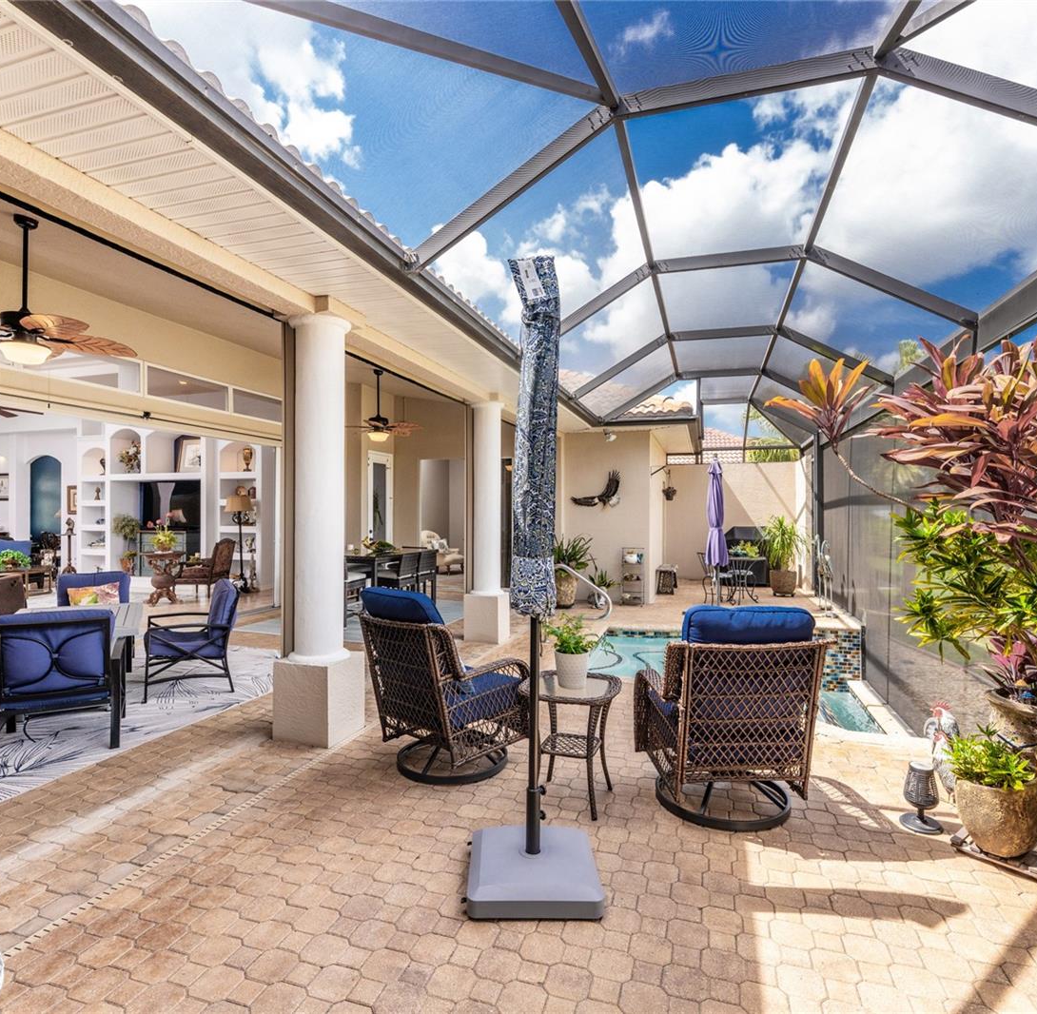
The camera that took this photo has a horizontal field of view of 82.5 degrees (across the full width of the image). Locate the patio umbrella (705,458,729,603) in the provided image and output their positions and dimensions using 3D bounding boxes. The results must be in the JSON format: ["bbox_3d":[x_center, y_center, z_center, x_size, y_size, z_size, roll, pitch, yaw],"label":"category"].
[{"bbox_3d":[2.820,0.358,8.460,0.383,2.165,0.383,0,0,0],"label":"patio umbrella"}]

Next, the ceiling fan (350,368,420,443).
[{"bbox_3d":[-1.962,-1.420,8.329,1.300,1.000,1.300,0,-1,18],"label":"ceiling fan"}]

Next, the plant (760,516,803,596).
[{"bbox_3d":[4.633,0.826,10.404,0.750,1.420,0.750,0,0,18],"label":"plant"}]

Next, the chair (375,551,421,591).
[{"bbox_3d":[-1.688,1.052,7.986,0.550,0.900,0.500,0,-1,18],"label":"chair"}]

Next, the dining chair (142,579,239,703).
[{"bbox_3d":[-2.619,1.040,4.841,0.723,0.851,0.673,0,0,-26],"label":"dining chair"}]

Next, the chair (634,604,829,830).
[{"bbox_3d":[0.982,0.924,2.881,0.735,0.977,0.806,0,0,-4],"label":"chair"}]

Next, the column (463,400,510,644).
[{"bbox_3d":[-0.345,0.150,6.684,0.405,2.680,0.405,0,-1,18],"label":"column"}]

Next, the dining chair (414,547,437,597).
[{"bbox_3d":[-1.528,1.043,8.503,0.530,0.900,0.500,0,0,18],"label":"dining chair"}]

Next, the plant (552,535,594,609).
[{"bbox_3d":[0.735,0.948,9.003,0.750,1.130,0.720,0,0,18],"label":"plant"}]

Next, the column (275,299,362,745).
[{"bbox_3d":[-1.276,0.125,3.843,0.405,2.680,0.405,0,-1,18],"label":"column"}]

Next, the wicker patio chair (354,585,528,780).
[{"bbox_3d":[-0.403,0.961,3.371,0.680,1.000,0.820,0,-1,41],"label":"wicker patio chair"}]

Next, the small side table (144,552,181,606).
[{"bbox_3d":[-5.526,1.093,9.202,0.550,0.770,0.550,0,0,18],"label":"small side table"}]

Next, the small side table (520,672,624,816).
[{"bbox_3d":[0.259,1.179,2.969,0.455,0.575,0.455,0,0,18],"label":"small side table"}]

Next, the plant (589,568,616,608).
[{"bbox_3d":[1.283,1.201,9.052,0.420,0.620,0.400,0,0,18],"label":"plant"}]

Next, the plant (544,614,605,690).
[{"bbox_3d":[0.274,0.697,2.881,0.302,0.353,0.282,0,0,0],"label":"plant"}]

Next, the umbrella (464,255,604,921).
[{"bbox_3d":[0.059,0.243,2.317,0.470,2.435,0.470,0,0,0],"label":"umbrella"}]

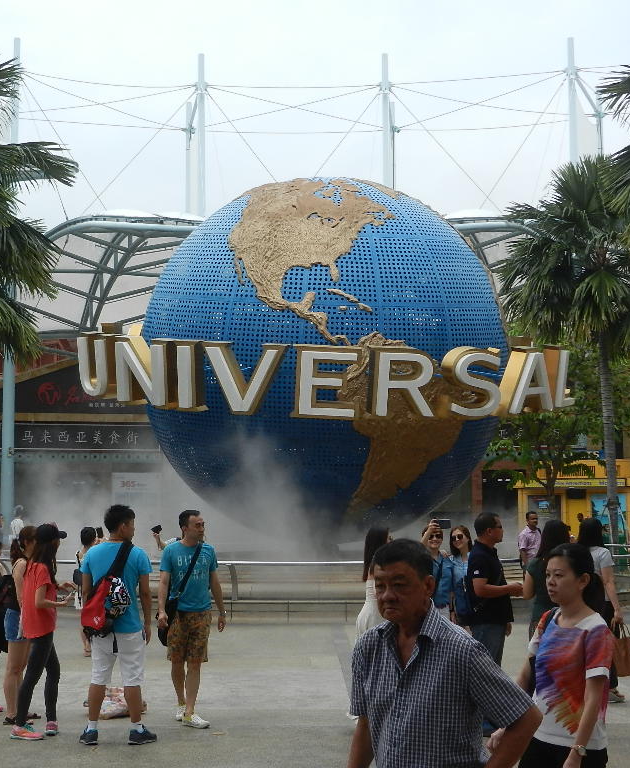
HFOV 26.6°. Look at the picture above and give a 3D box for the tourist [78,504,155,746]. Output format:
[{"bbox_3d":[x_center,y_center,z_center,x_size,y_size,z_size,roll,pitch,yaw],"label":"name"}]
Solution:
[{"bbox_3d":[-1.477,1.788,9.993,0.560,1.753,0.380,-1,-6,7],"label":"tourist"}]

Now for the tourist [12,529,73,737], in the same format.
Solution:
[{"bbox_3d":[-2.081,1.879,10.174,0.450,1.618,0.420,2,-6,-24],"label":"tourist"}]

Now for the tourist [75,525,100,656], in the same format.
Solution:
[{"bbox_3d":[-2.706,2.514,16.151,0.480,1.537,0.440,-3,-6,21],"label":"tourist"}]

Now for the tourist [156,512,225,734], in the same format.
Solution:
[{"bbox_3d":[-1.003,1.887,10.821,0.540,1.710,0.420,1,-6,-14],"label":"tourist"}]

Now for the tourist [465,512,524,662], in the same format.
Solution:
[{"bbox_3d":[1.366,1.820,10.156,0.410,1.672,0.470,1,-6,-12],"label":"tourist"}]

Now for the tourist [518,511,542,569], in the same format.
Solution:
[{"bbox_3d":[3.126,2.714,19.226,0.500,1.750,0.320,2,-6,-23],"label":"tourist"}]

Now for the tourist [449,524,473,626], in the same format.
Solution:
[{"bbox_3d":[1.451,2.161,12.816,0.480,1.580,0.320,-2,-6,18],"label":"tourist"}]

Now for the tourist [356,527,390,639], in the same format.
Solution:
[{"bbox_3d":[0.483,1.986,11.045,0.380,1.580,0.450,3,-7,-30],"label":"tourist"}]

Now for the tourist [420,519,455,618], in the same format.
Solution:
[{"bbox_3d":[1.180,2.122,12.618,0.500,1.620,0.500,-1,-6,6],"label":"tourist"}]

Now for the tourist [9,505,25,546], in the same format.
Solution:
[{"bbox_3d":[-7.273,3.842,32.608,0.500,1.750,0.360,-1,-6,6],"label":"tourist"}]

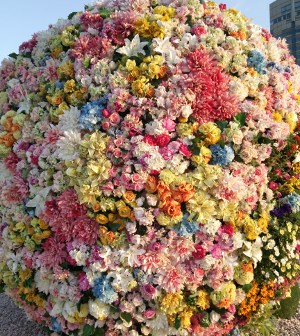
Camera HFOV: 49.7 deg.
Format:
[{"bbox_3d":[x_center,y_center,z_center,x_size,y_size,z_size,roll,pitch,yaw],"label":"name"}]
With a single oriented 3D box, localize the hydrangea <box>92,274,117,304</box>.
[{"bbox_3d":[-0.228,0.610,1.624,0.120,0.140,0.110,-1,23,11],"label":"hydrangea"}]

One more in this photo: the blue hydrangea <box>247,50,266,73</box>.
[{"bbox_3d":[0.588,-0.582,1.785,0.110,0.132,0.103,0,-28,-27],"label":"blue hydrangea"}]

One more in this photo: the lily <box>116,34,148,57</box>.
[{"bbox_3d":[-0.090,-0.631,1.666,0.165,0.125,0.085,-1,-27,6],"label":"lily"}]

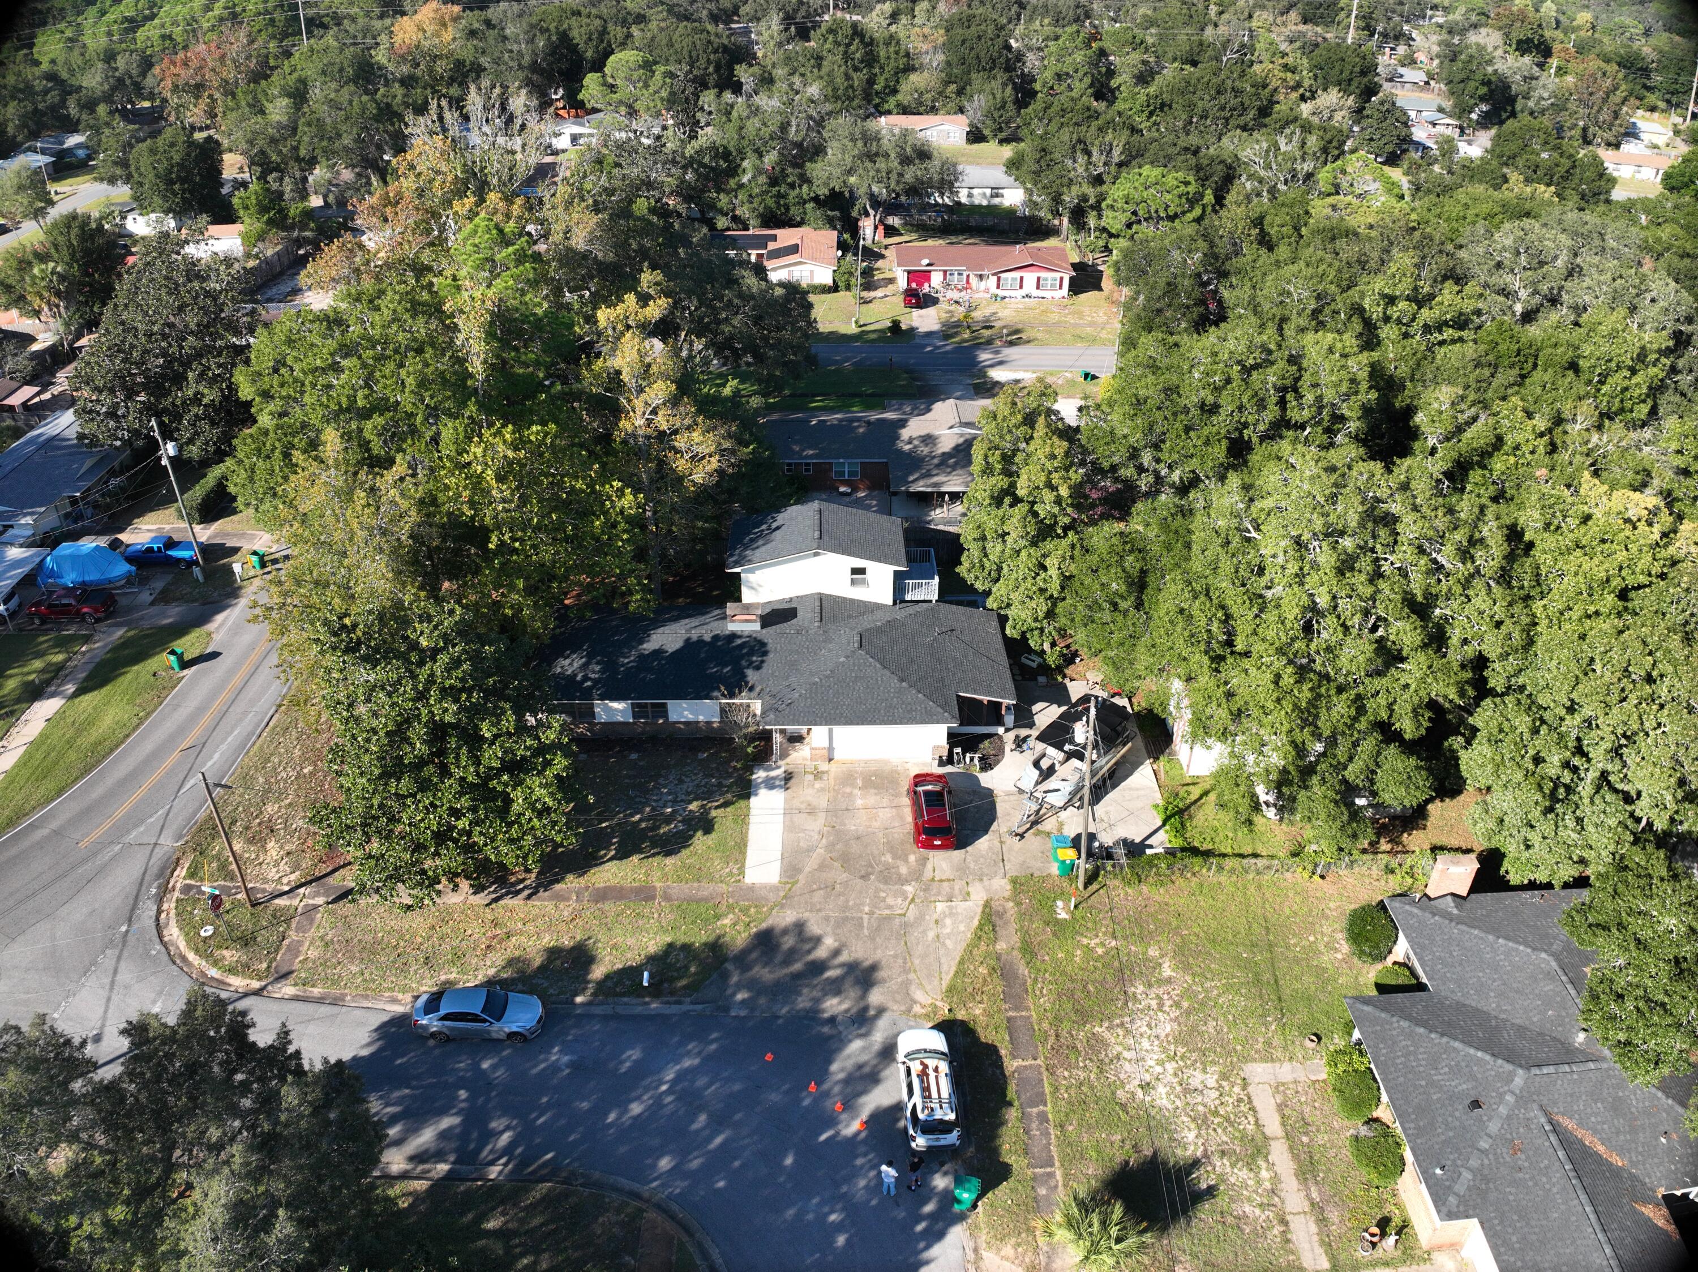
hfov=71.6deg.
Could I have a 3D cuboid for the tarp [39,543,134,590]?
[{"bbox_3d":[-43.332,-4.009,67.129,6.000,2.300,2.500,0,32,0],"label":"tarp"}]

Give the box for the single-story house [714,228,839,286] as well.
[{"bbox_3d":[-8.977,-42.334,130.903,15.500,3.900,16.000,0,32,0],"label":"single-story house"}]

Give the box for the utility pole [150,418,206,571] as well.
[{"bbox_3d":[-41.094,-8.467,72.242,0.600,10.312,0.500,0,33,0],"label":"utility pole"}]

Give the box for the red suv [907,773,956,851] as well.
[{"bbox_3d":[3.898,7.962,54.866,1.840,1.680,4.650,0,33,0],"label":"red suv"}]

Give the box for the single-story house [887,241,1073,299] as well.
[{"bbox_3d":[14.231,-39.698,126.574,18.800,3.800,10.800,0,32,0],"label":"single-story house"}]

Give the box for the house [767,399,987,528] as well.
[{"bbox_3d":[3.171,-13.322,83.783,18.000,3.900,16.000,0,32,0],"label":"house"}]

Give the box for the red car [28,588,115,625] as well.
[{"bbox_3d":[-46.212,-1.836,69.900,4.880,1.740,1.820,-1,33,-1],"label":"red car"}]

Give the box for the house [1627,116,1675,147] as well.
[{"bbox_3d":[164.065,-104.502,243.939,13.000,4.000,9.000,0,32,0],"label":"house"}]

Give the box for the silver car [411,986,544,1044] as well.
[{"bbox_3d":[-14.129,14.411,45.147,4.850,1.450,1.840,2,33,2],"label":"silver car"}]

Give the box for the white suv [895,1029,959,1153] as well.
[{"bbox_3d":[2.646,15.231,40.005,1.830,1.740,4.500,-2,32,-2],"label":"white suv"}]

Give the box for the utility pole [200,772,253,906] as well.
[{"bbox_3d":[-24.602,8.168,46.458,0.240,7.260,0.240,0,32,0],"label":"utility pole"}]

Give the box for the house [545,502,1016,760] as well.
[{"bbox_3d":[-4.000,-0.544,63.081,24.800,7.000,15.300,0,33,0],"label":"house"}]

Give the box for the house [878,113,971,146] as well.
[{"bbox_3d":[12.268,-88.246,204.794,17.000,3.800,12.500,0,32,0],"label":"house"}]

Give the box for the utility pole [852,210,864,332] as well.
[{"bbox_3d":[1.137,-34.919,112.724,0.400,10.593,0.400,2,33,-1],"label":"utility pole"}]

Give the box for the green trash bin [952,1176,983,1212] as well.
[{"bbox_3d":[3.914,18.542,39.125,0.860,1.080,0.700,3,33,5],"label":"green trash bin"}]

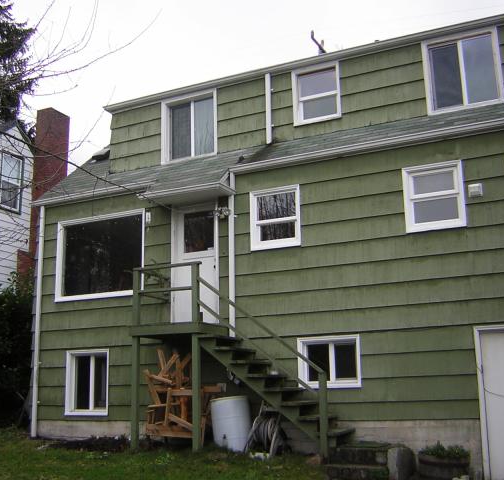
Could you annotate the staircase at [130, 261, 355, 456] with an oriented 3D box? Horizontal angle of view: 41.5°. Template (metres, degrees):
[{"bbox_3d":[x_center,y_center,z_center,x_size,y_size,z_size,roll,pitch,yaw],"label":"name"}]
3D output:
[{"bbox_3d":[-0.218,1.793,10.315,3.280,2.890,1.030,-7,-14,23],"label":"staircase"}]

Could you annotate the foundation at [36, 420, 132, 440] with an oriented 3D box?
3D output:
[{"bbox_3d":[-3.004,3.382,11.889,2.080,0.310,0.180,-7,-14,23],"label":"foundation"}]

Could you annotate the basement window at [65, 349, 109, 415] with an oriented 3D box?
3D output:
[{"bbox_3d":[-2.961,2.562,11.970,0.947,1.155,0.100,-7,-14,23],"label":"basement window"}]

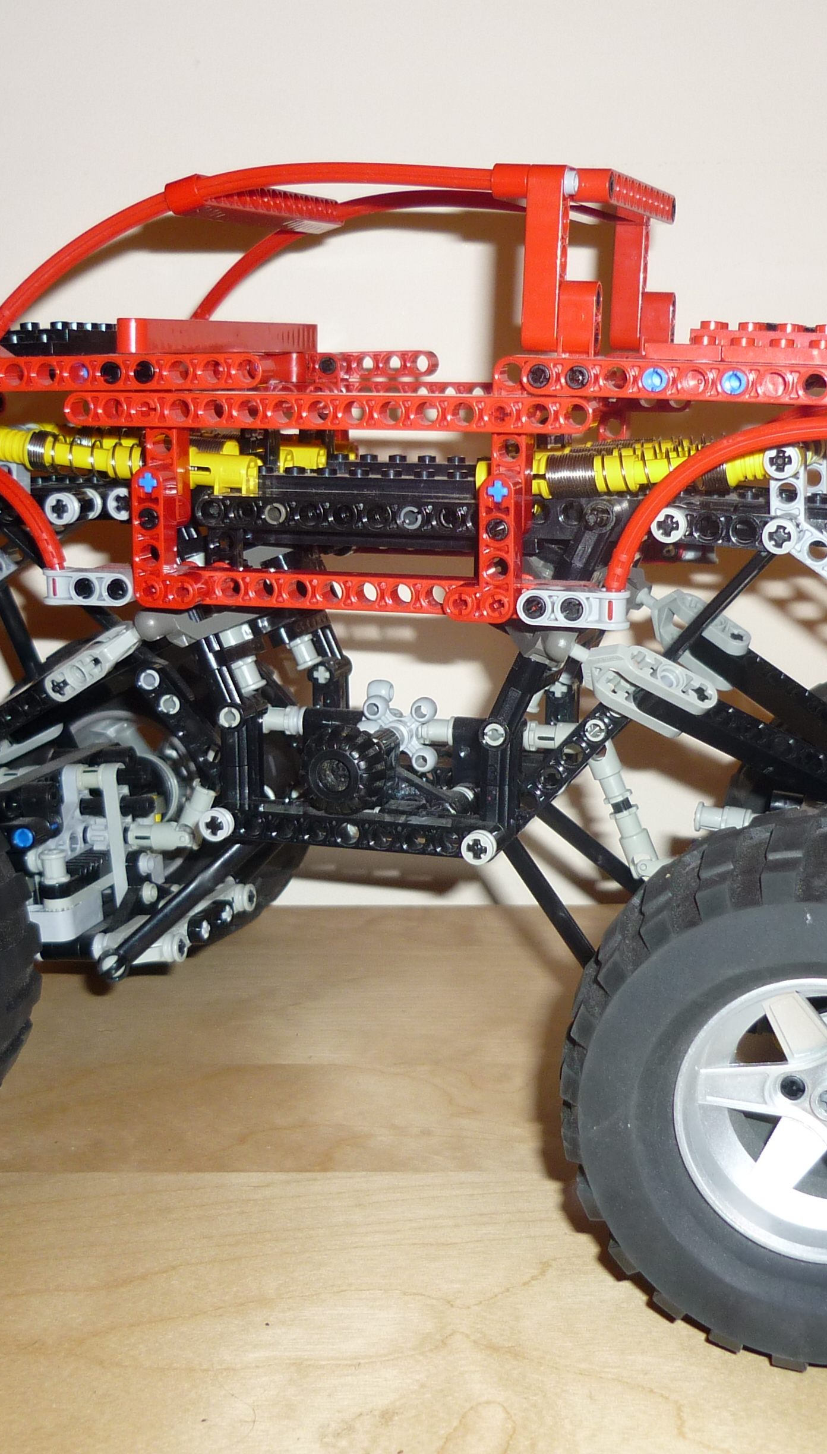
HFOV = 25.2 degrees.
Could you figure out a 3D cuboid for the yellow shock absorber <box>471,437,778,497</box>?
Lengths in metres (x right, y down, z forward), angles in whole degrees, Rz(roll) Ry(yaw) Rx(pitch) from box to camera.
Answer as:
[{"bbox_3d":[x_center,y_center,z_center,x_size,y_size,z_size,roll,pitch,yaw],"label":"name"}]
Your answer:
[{"bbox_3d":[0.048,-0.057,0.410,0.070,0.011,0.011,-1,11,15],"label":"yellow shock absorber"}]

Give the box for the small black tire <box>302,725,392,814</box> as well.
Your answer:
[{"bbox_3d":[-0.017,0.010,0.446,0.021,0.021,0.013,3,12,15],"label":"small black tire"}]

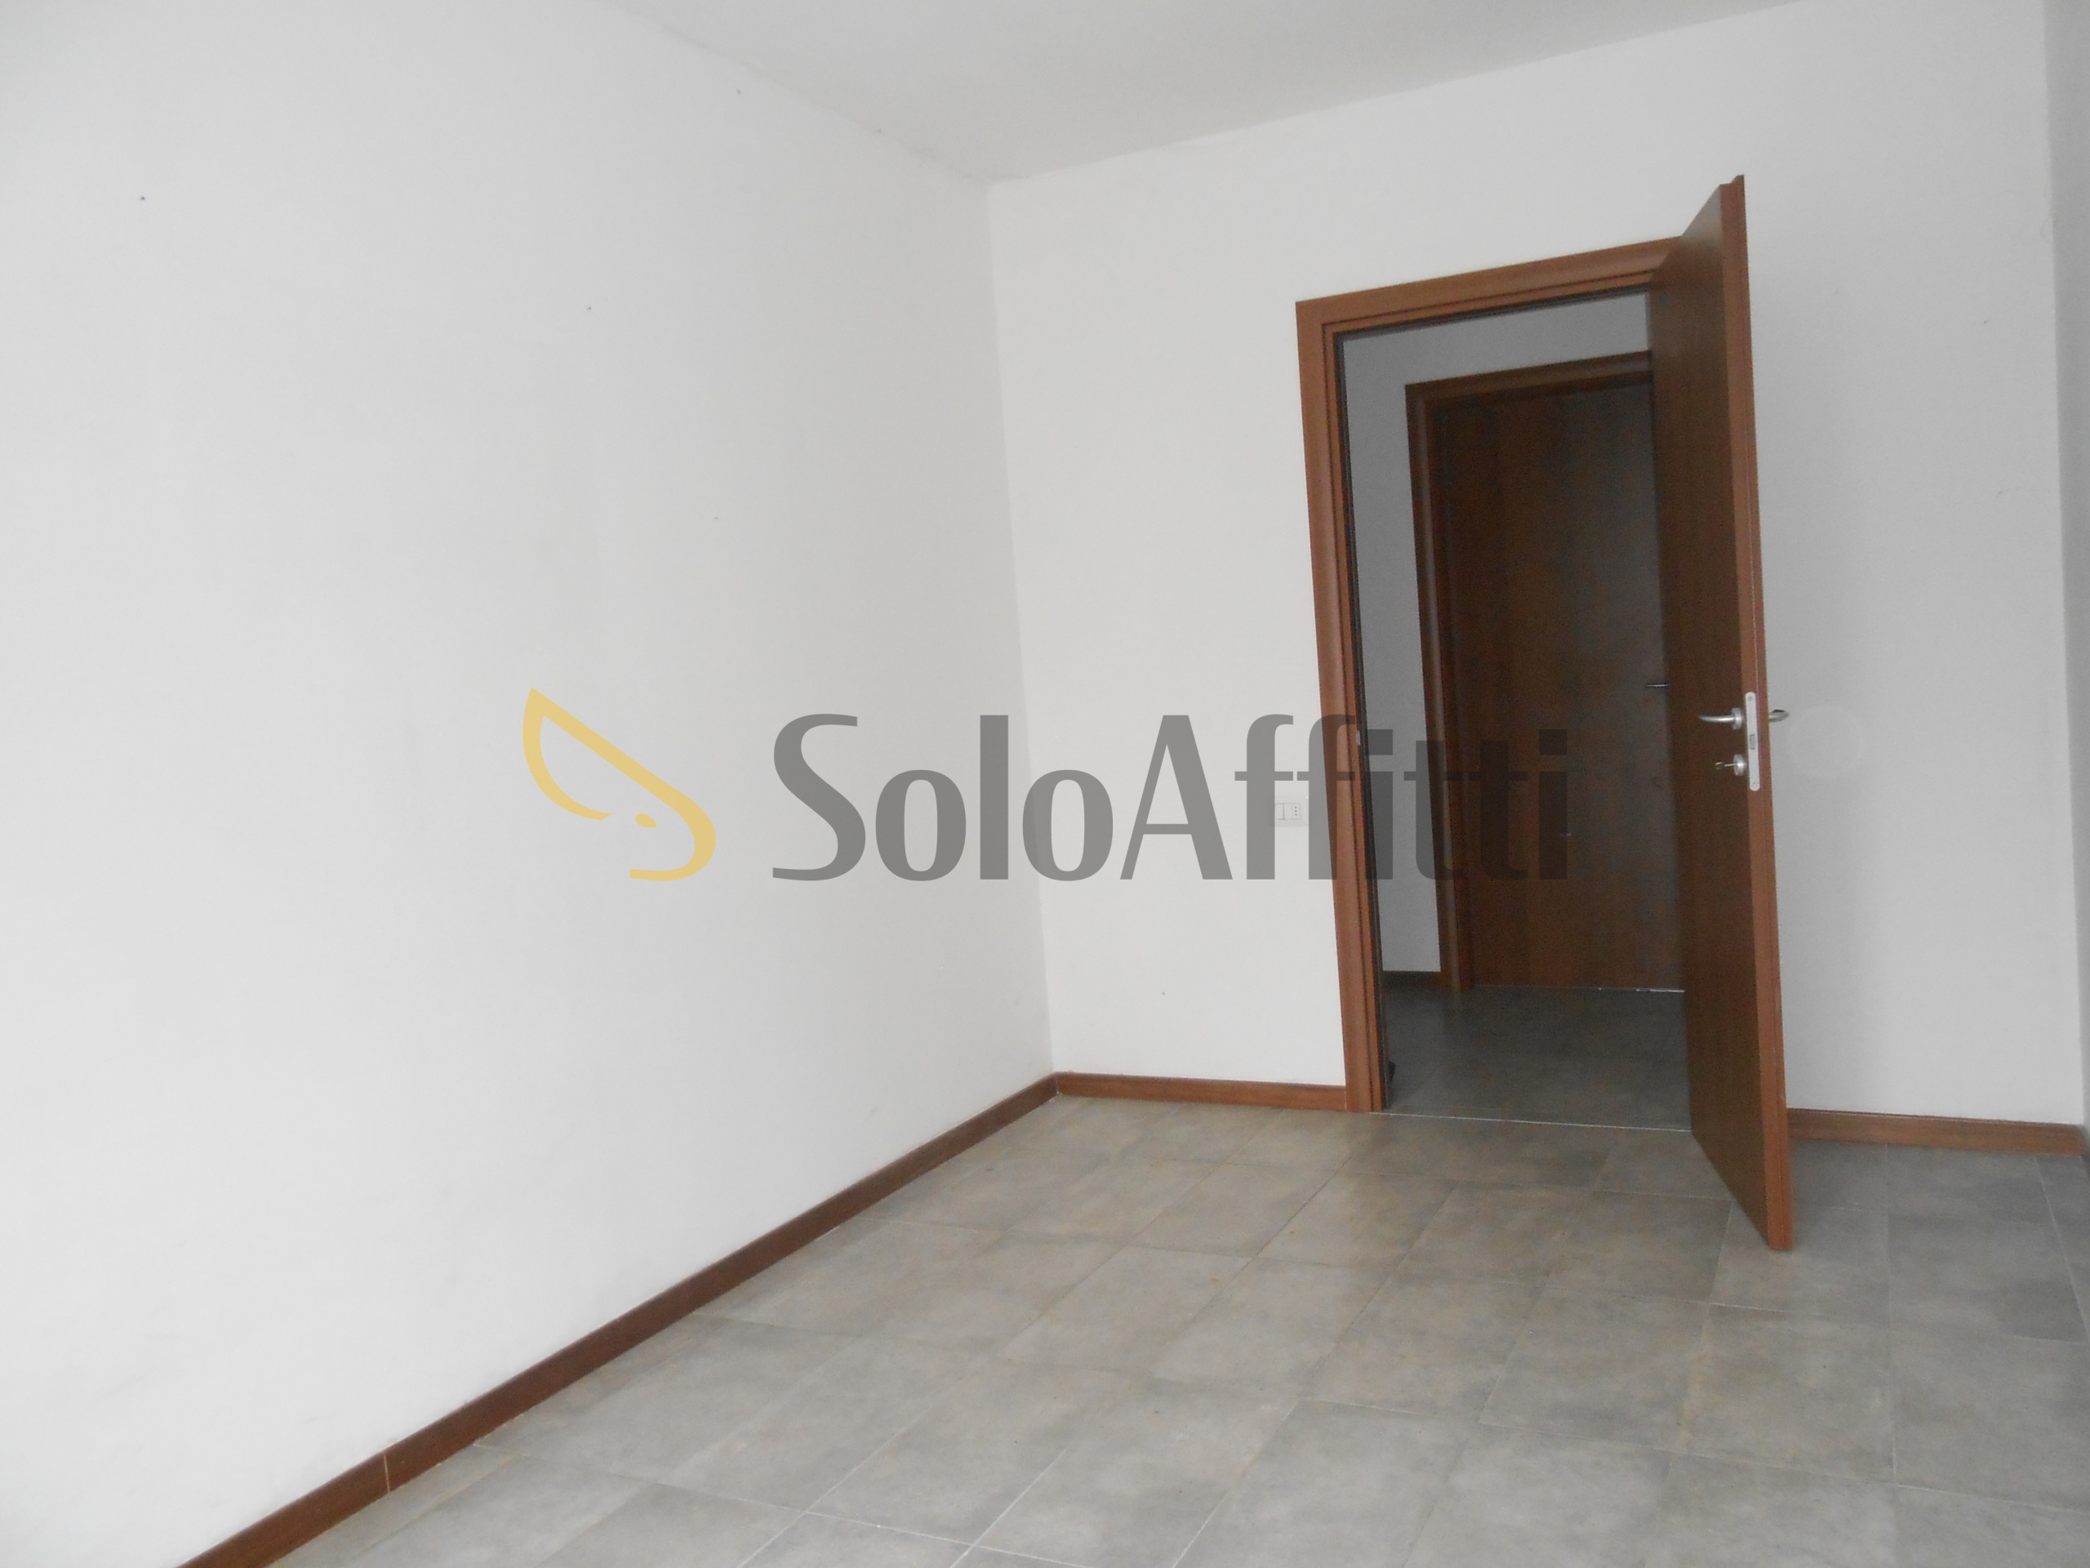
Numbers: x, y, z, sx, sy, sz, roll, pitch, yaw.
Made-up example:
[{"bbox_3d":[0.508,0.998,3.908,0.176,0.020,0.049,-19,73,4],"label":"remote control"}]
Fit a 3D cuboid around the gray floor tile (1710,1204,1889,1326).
[{"bbox_3d":[1.526,0.956,3.159,0.300,0.010,0.601,-3,4,27],"label":"gray floor tile"}]

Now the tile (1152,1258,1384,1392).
[{"bbox_3d":[0.447,1.043,3.042,0.300,0.010,0.601,-3,4,27],"label":"tile"}]

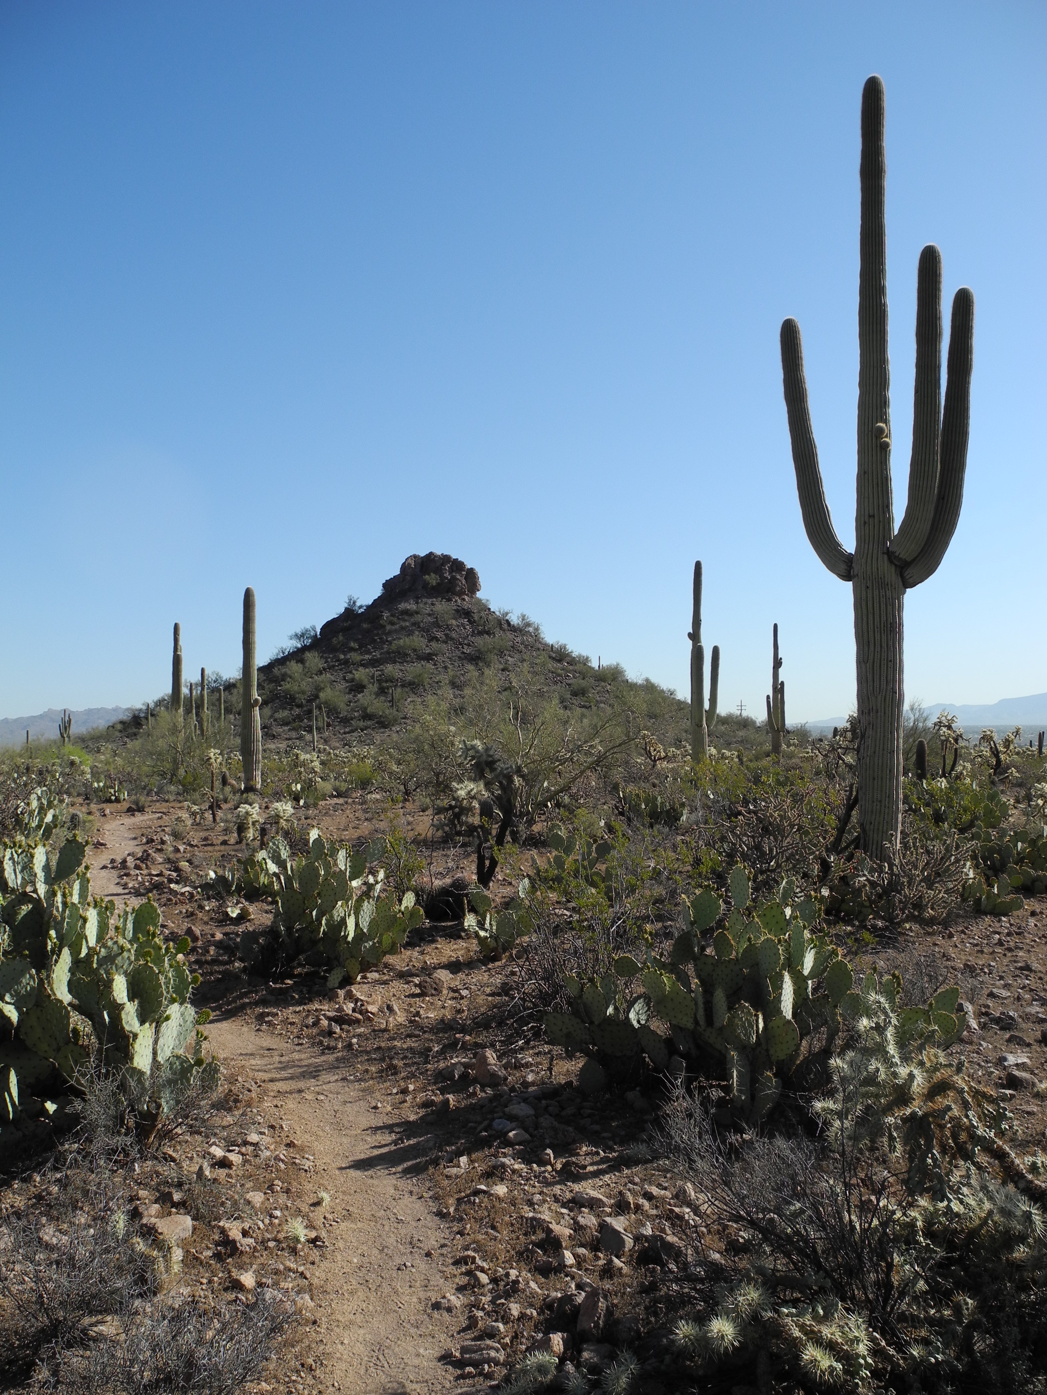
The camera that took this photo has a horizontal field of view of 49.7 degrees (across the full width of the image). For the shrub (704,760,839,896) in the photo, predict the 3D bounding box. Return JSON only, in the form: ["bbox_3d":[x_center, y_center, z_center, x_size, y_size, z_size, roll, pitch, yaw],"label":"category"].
[{"bbox_3d":[2.510,1.316,11.500,1.420,1.400,1.300,0,-1,0],"label":"shrub"}]

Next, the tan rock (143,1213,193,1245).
[{"bbox_3d":[-1.154,1.723,3.660,0.165,0.085,0.120,0,-1,0],"label":"tan rock"}]

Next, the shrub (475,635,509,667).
[{"bbox_3d":[-3.809,-5.648,136.000,4.072,3.809,3.700,0,-1,0],"label":"shrub"}]

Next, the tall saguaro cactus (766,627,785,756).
[{"bbox_3d":[11.378,-0.271,51.000,0.837,6.108,0.600,0,-1,0],"label":"tall saguaro cactus"}]

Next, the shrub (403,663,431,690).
[{"bbox_3d":[-12.053,-2.349,128.000,3.214,3.091,3.100,0,-1,0],"label":"shrub"}]

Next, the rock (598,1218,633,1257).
[{"bbox_3d":[0.292,1.710,3.580,0.110,0.100,0.100,0,-1,0],"label":"rock"}]

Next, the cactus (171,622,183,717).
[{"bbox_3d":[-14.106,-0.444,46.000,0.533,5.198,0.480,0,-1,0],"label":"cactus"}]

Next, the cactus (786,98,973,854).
[{"bbox_3d":[3.755,-2.376,12.000,2.051,8.472,1.100,0,-1,0],"label":"cactus"}]

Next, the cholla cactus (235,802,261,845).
[{"bbox_3d":[-3.731,1.714,15.300,0.360,0.580,0.350,0,-1,0],"label":"cholla cactus"}]

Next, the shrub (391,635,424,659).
[{"bbox_3d":[-12.137,-5.299,118.000,3.600,2.400,3.200,0,-1,0],"label":"shrub"}]

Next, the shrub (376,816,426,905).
[{"bbox_3d":[-1.130,1.512,10.400,0.480,0.820,0.460,0,-1,0],"label":"shrub"}]

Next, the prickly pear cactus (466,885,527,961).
[{"bbox_3d":[-0.189,1.595,8.000,0.430,0.530,0.400,0,-1,0],"label":"prickly pear cactus"}]

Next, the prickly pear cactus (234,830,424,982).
[{"bbox_3d":[-1.284,1.335,7.450,1.252,0.921,1.050,0,-1,0],"label":"prickly pear cactus"}]

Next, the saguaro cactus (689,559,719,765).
[{"bbox_3d":[5.371,-0.874,33.500,0.950,6.350,0.800,0,-1,0],"label":"saguaro cactus"}]

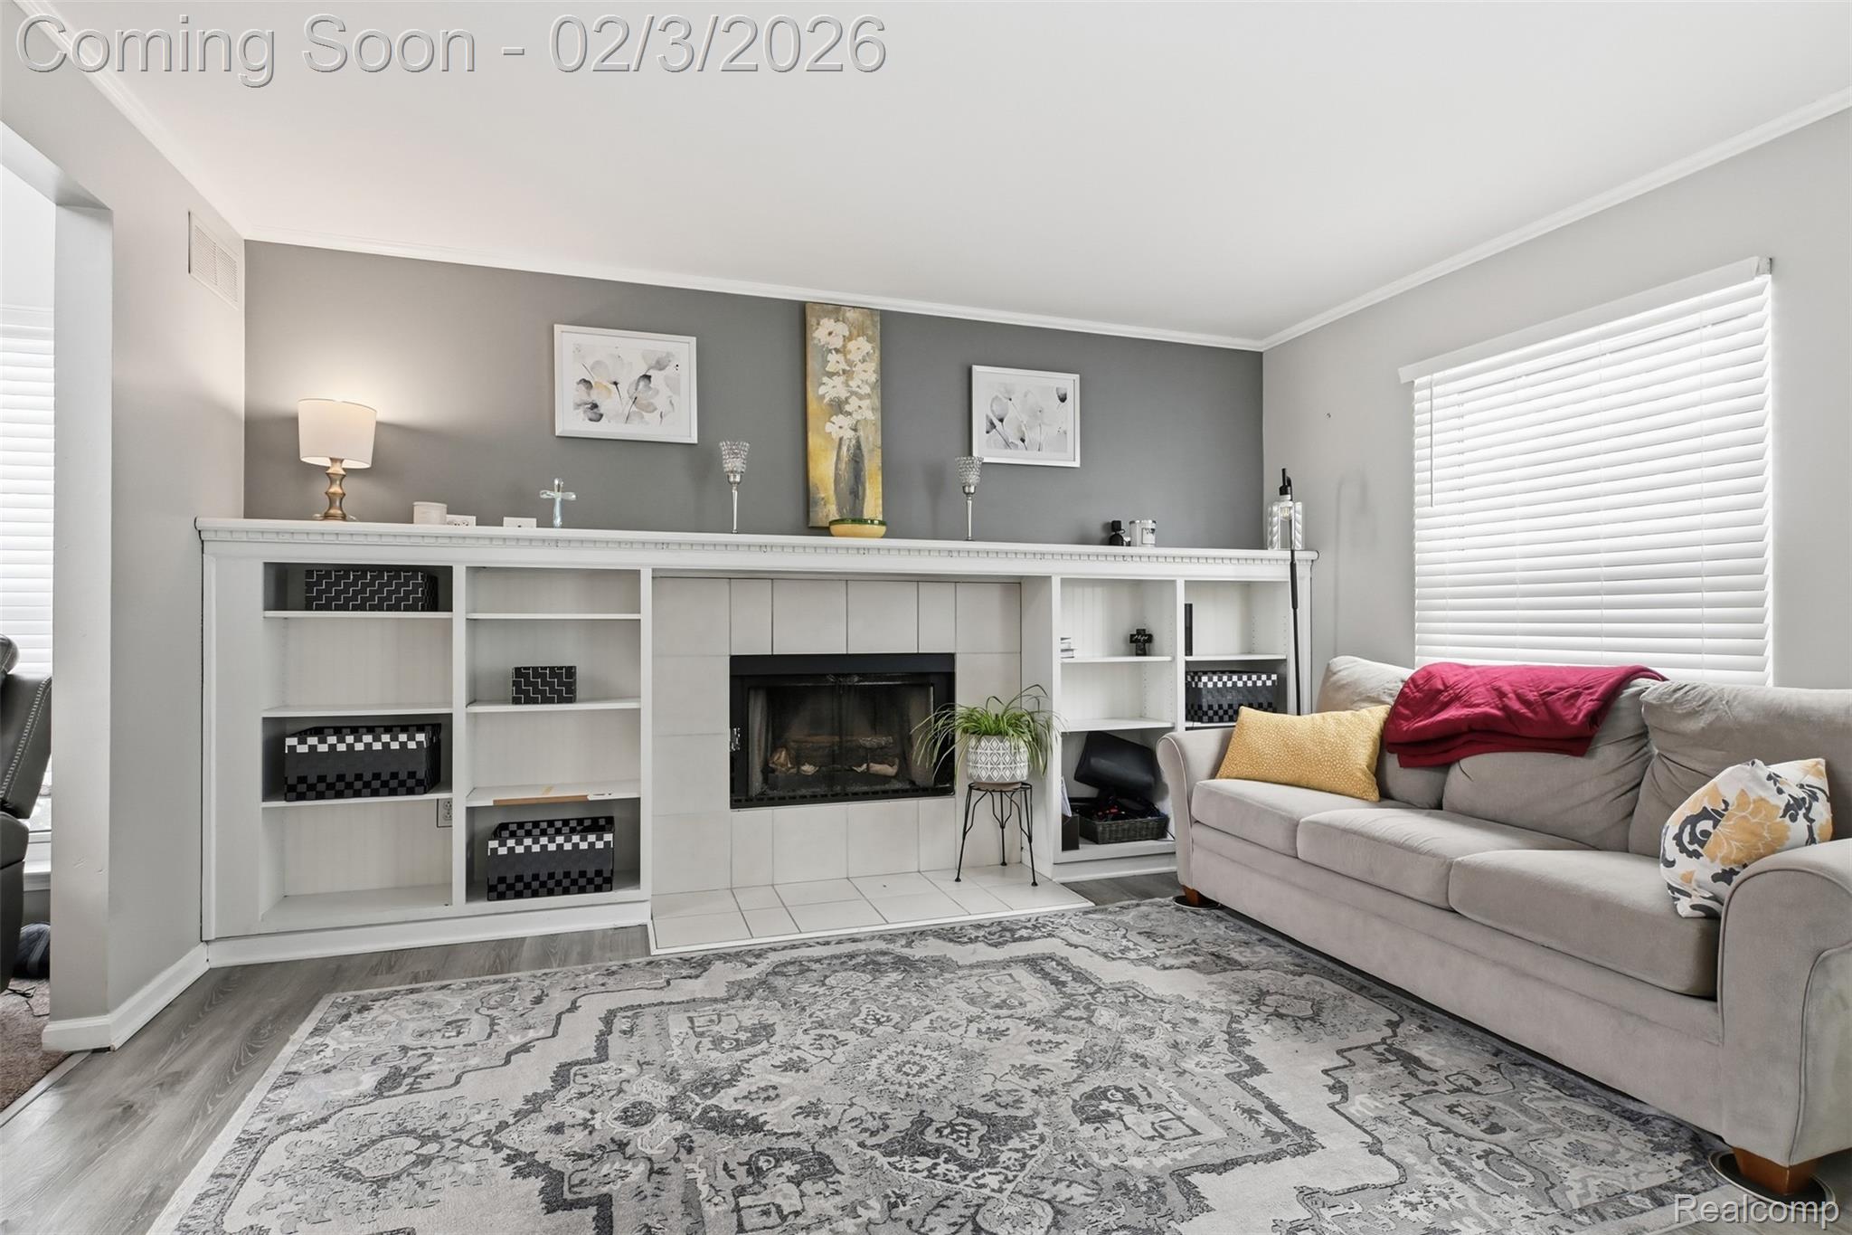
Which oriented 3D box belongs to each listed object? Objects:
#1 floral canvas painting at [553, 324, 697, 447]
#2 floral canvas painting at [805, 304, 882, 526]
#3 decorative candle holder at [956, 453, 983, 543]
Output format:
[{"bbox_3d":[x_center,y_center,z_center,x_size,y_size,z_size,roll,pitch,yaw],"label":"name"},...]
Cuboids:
[{"bbox_3d":[-1.145,-0.887,3.559,0.517,0.420,0.022,0,0,-18],"label":"floral canvas painting"},{"bbox_3d":[-0.333,-0.822,3.816,0.307,0.907,0.032,0,0,-18],"label":"floral canvas painting"},{"bbox_3d":[0.178,-0.476,3.809,0.110,0.364,0.110,0,0,0],"label":"decorative candle holder"}]

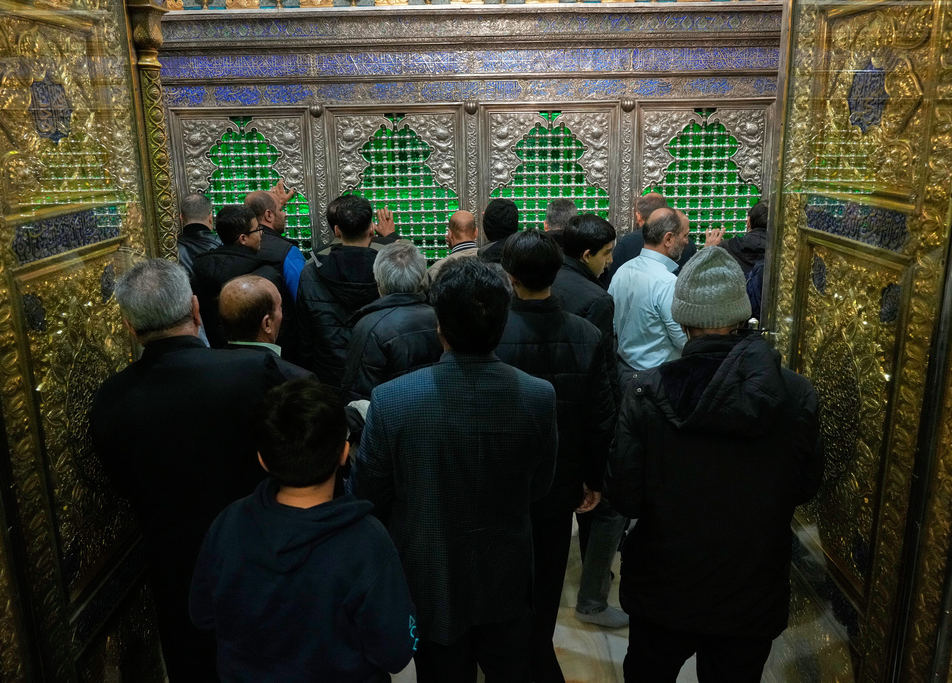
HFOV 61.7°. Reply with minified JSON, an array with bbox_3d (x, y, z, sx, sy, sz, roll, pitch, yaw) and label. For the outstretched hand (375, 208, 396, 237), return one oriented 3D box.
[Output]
[{"bbox_3d":[-0.491,-0.645,4.317,0.110,0.160,0.070,-1,14,1],"label":"outstretched hand"}]

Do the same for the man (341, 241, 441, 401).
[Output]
[{"bbox_3d":[-0.252,0.464,2.917,0.520,1.665,0.380,1,14,7],"label":"man"}]

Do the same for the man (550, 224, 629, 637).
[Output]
[{"bbox_3d":[0.398,0.356,3.190,0.370,1.728,0.490,-14,19,-42],"label":"man"}]

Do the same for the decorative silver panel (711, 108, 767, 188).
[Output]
[{"bbox_3d":[1.505,-1.111,4.595,0.329,0.449,0.050,-1,14,0],"label":"decorative silver panel"}]

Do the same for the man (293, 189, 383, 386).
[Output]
[{"bbox_3d":[-0.551,0.208,3.764,0.530,1.770,0.380,0,14,3],"label":"man"}]

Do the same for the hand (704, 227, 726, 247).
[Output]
[{"bbox_3d":[1.297,-0.560,4.312,0.105,0.140,0.080,-1,14,1],"label":"hand"}]

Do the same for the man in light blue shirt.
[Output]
[{"bbox_3d":[0.716,0.301,3.365,0.400,1.709,0.520,-12,18,-37],"label":"man in light blue shirt"}]

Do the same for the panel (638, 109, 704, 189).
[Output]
[{"bbox_3d":[1.056,-1.036,4.282,0.343,0.418,0.050,-1,14,1],"label":"panel"}]

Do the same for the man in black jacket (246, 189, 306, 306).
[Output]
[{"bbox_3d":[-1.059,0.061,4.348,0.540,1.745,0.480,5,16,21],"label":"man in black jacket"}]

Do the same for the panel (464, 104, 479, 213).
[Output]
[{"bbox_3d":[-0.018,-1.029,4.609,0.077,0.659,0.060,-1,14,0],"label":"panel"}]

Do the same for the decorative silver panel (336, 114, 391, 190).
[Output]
[{"bbox_3d":[-0.640,-1.088,4.591,0.313,0.424,0.050,-1,14,0],"label":"decorative silver panel"}]

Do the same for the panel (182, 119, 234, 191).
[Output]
[{"bbox_3d":[-1.458,-1.009,4.325,0.273,0.391,0.050,-1,14,1],"label":"panel"}]

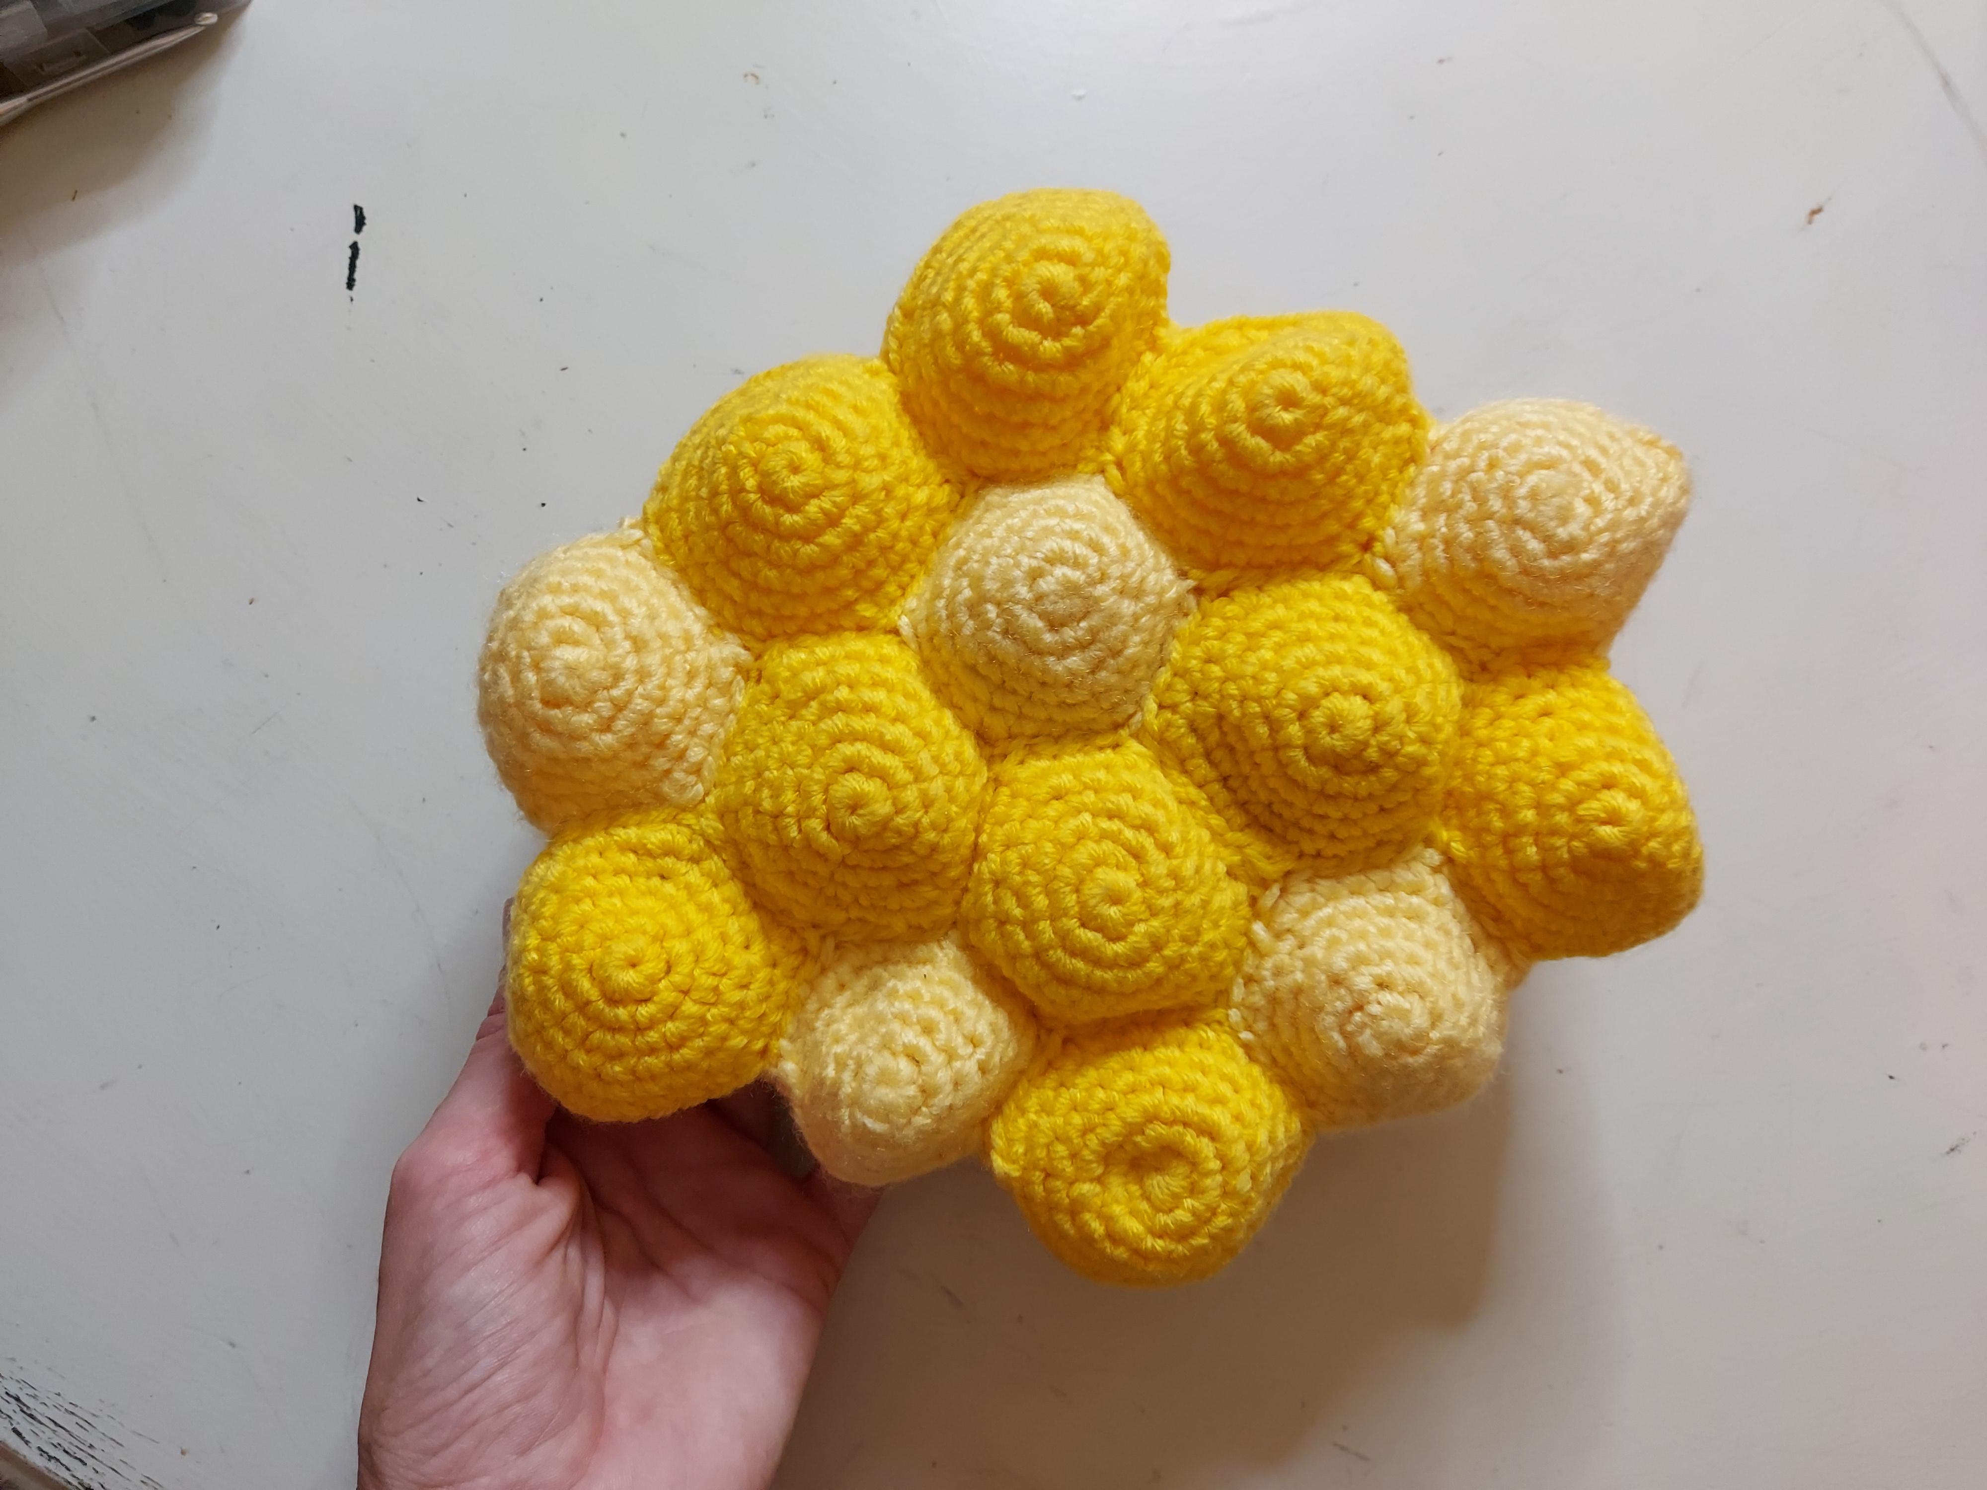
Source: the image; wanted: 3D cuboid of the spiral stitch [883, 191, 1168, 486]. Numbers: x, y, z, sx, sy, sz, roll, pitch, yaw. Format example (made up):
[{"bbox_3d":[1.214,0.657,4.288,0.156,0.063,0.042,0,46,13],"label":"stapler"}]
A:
[{"bbox_3d":[0.007,-0.083,0.292,0.057,0.037,0.058,0,84,-5],"label":"spiral stitch"}]

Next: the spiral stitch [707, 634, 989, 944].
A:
[{"bbox_3d":[-0.028,0.009,0.290,0.056,0.036,0.061,0,92,-6],"label":"spiral stitch"}]

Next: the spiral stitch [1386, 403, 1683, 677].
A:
[{"bbox_3d":[0.109,-0.043,0.292,0.059,0.037,0.056,0,87,-2],"label":"spiral stitch"}]

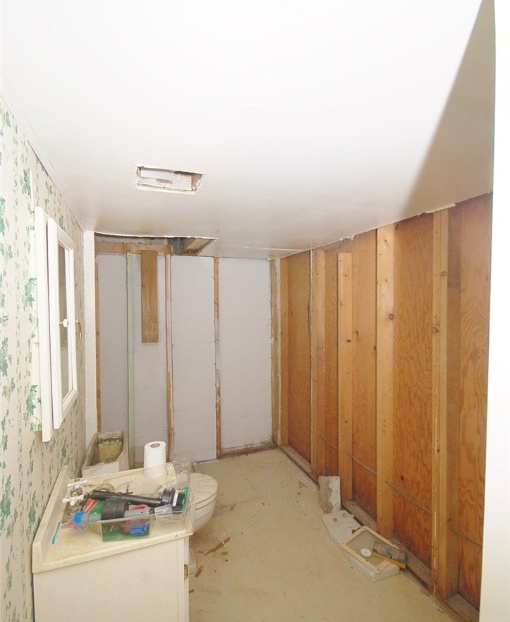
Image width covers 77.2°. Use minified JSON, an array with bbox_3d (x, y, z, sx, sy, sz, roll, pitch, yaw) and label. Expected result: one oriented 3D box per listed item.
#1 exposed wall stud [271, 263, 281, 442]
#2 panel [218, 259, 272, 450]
[{"bbox_3d":[0.226,0.444,3.374,0.042,1.958,0.084,-1,1,-21],"label":"exposed wall stud"},{"bbox_3d":[-0.086,0.432,3.309,0.575,1.942,0.021,-1,1,-21],"label":"panel"}]

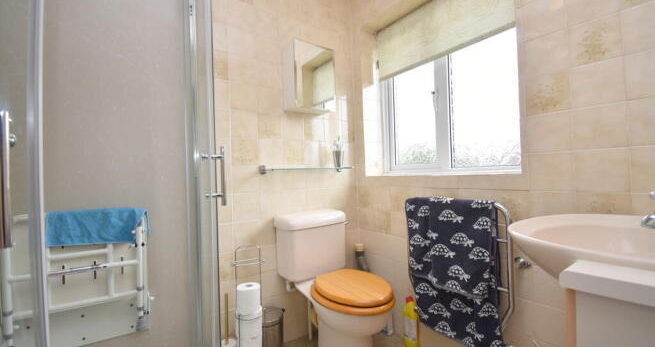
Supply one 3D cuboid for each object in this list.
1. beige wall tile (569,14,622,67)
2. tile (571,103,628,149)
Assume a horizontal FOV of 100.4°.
[{"bbox_3d":[0.937,-0.464,0.959,0.010,0.152,0.152,-2,0,-35],"label":"beige wall tile"},{"bbox_3d":[0.942,-0.161,0.951,0.010,0.148,0.145,-1,-1,-37],"label":"tile"}]

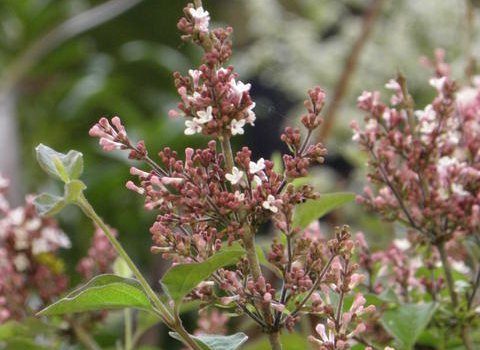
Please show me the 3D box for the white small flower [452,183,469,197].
[{"bbox_3d":[0.109,0.008,2.010,0.008,0.007,0.007,0,6,0],"label":"white small flower"}]

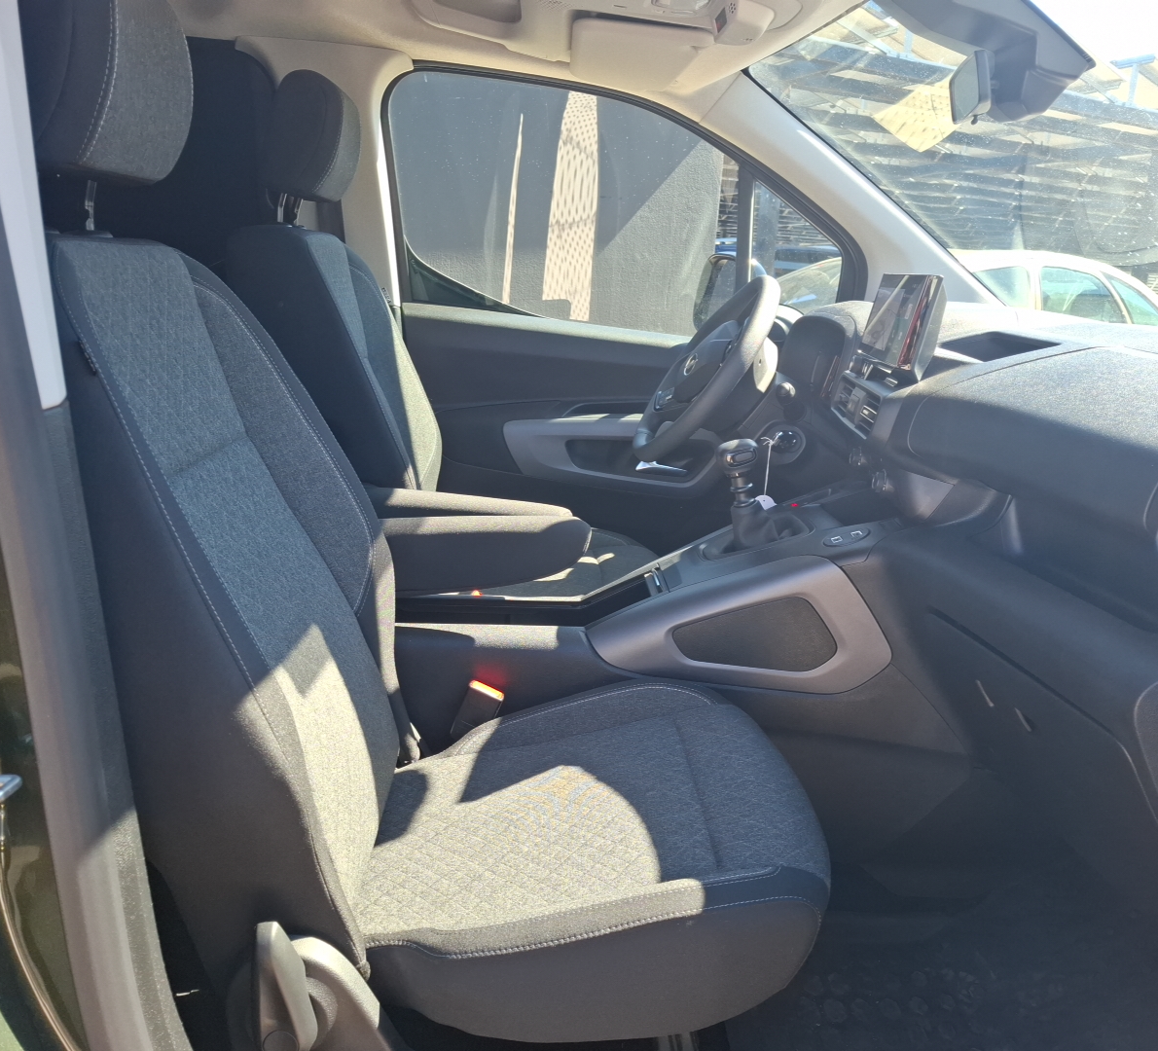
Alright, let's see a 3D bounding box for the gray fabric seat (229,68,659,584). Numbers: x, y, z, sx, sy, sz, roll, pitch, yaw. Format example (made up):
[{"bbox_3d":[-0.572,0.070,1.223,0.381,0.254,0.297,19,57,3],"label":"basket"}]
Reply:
[{"bbox_3d":[-0.163,-0.193,1.614,0.790,1.085,0.540,0,16,-2],"label":"gray fabric seat"}]

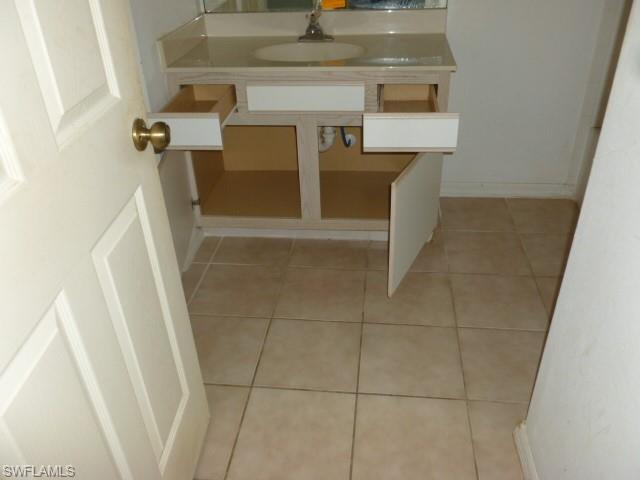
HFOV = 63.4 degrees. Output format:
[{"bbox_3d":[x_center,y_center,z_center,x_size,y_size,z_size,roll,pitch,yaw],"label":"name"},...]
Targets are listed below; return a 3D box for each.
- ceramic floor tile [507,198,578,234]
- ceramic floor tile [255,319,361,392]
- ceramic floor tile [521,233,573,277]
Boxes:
[{"bbox_3d":[1.074,-0.109,2.450,0.333,0.010,0.326,2,32,7],"label":"ceramic floor tile"},{"bbox_3d":[-0.030,0.383,1.739,0.326,0.010,0.326,2,32,7],"label":"ceramic floor tile"},{"bbox_3d":[1.031,0.066,2.174,0.326,0.010,0.326,2,32,7],"label":"ceramic floor tile"}]

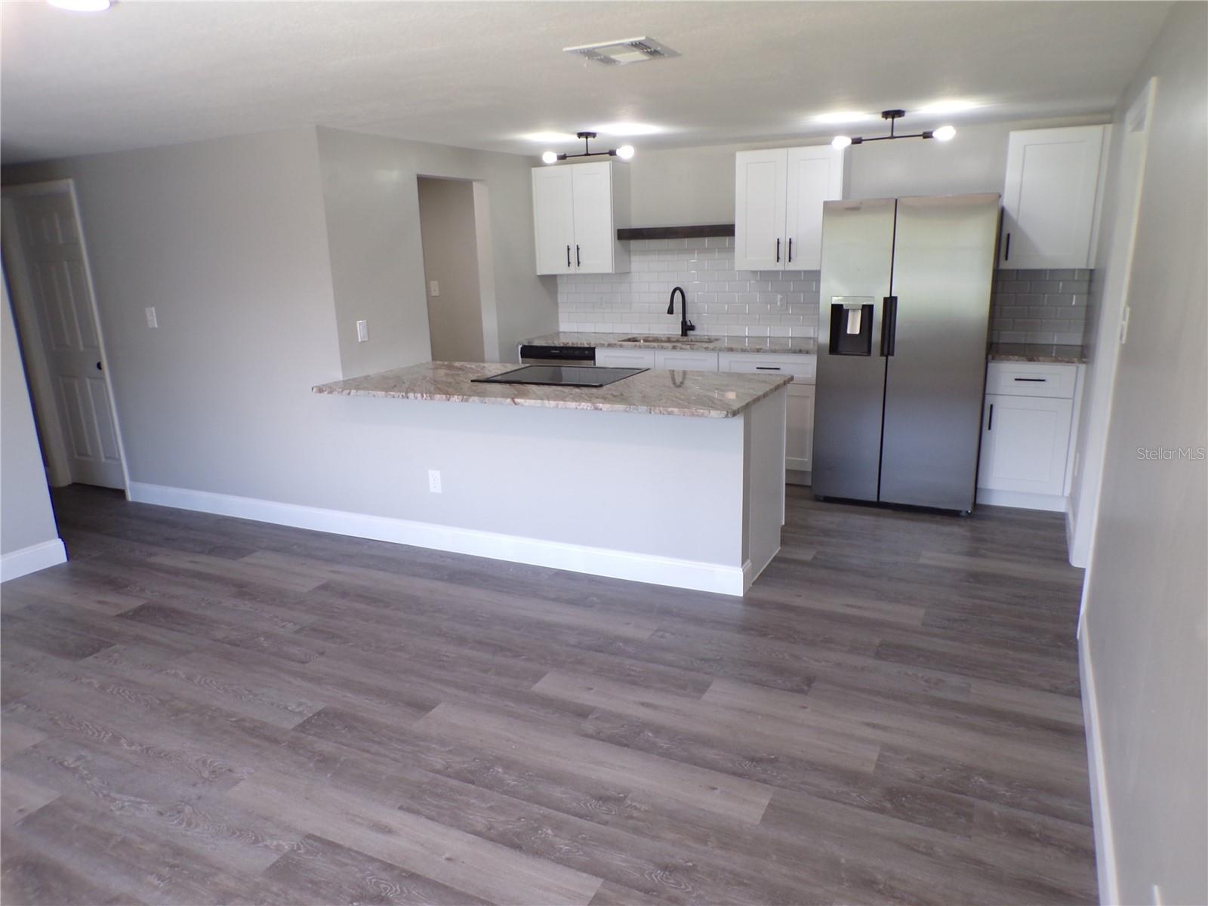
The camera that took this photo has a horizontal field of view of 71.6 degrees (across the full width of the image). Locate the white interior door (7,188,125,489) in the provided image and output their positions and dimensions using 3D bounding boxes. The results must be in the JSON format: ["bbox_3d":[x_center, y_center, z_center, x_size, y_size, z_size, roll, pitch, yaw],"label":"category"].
[{"bbox_3d":[-3.655,-0.749,5.833,0.770,2.030,0.045,5,16,26],"label":"white interior door"}]

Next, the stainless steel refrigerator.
[{"bbox_3d":[1.877,-0.620,5.180,0.913,1.790,0.840,5,16,25],"label":"stainless steel refrigerator"}]

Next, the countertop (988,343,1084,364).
[{"bbox_3d":[2.564,-0.583,4.979,0.523,0.033,0.625,5,16,26],"label":"countertop"}]

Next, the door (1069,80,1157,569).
[{"bbox_3d":[2.186,-0.359,3.559,0.115,2.090,0.900,5,16,26],"label":"door"}]

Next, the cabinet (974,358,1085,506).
[{"bbox_3d":[2.575,-0.147,5.108,0.505,0.876,0.600,5,16,26],"label":"cabinet"}]

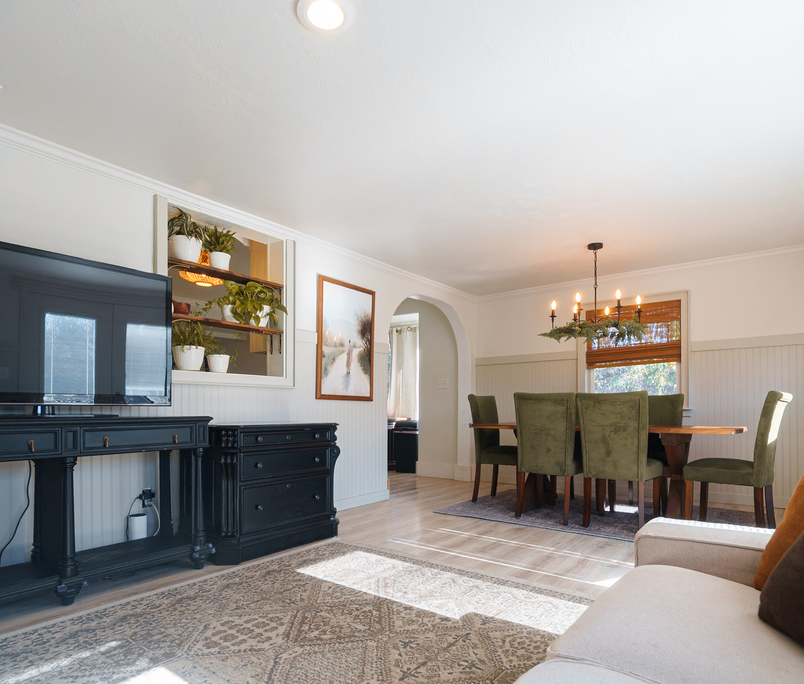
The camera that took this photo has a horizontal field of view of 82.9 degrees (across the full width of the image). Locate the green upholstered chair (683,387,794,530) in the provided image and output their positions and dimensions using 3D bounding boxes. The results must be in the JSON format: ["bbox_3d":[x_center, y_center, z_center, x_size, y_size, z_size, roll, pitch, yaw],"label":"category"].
[{"bbox_3d":[2.520,0.895,3.450,0.590,1.030,0.470,-6,-8,41],"label":"green upholstered chair"}]

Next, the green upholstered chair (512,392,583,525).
[{"bbox_3d":[1.305,0.961,3.980,0.480,1.040,0.630,-5,-9,38],"label":"green upholstered chair"}]

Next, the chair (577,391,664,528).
[{"bbox_3d":[1.750,0.914,3.650,0.480,1.040,0.630,-5,-9,38],"label":"chair"}]

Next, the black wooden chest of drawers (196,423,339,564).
[{"bbox_3d":[-0.956,0.972,3.213,0.580,0.830,0.930,-6,-9,40],"label":"black wooden chest of drawers"}]

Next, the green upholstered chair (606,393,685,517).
[{"bbox_3d":[2.240,0.982,4.150,0.480,1.040,0.630,-5,-9,38],"label":"green upholstered chair"}]

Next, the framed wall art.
[{"bbox_3d":[-0.460,0.000,3.900,0.035,1.000,0.675,-5,-8,40],"label":"framed wall art"}]

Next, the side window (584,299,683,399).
[{"bbox_3d":[2.515,0.147,4.950,1.000,1.200,0.100,-5,-8,36],"label":"side window"}]

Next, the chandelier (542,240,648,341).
[{"bbox_3d":[1.607,-0.415,3.820,0.850,0.830,0.850,-4,-7,33],"label":"chandelier"}]

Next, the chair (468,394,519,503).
[{"bbox_3d":[1.000,1.045,4.460,0.600,1.030,0.470,-5,-8,38],"label":"chair"}]

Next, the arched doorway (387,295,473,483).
[{"bbox_3d":[0.304,0.613,5.367,0.180,2.200,1.550,-5,-9,38],"label":"arched doorway"}]

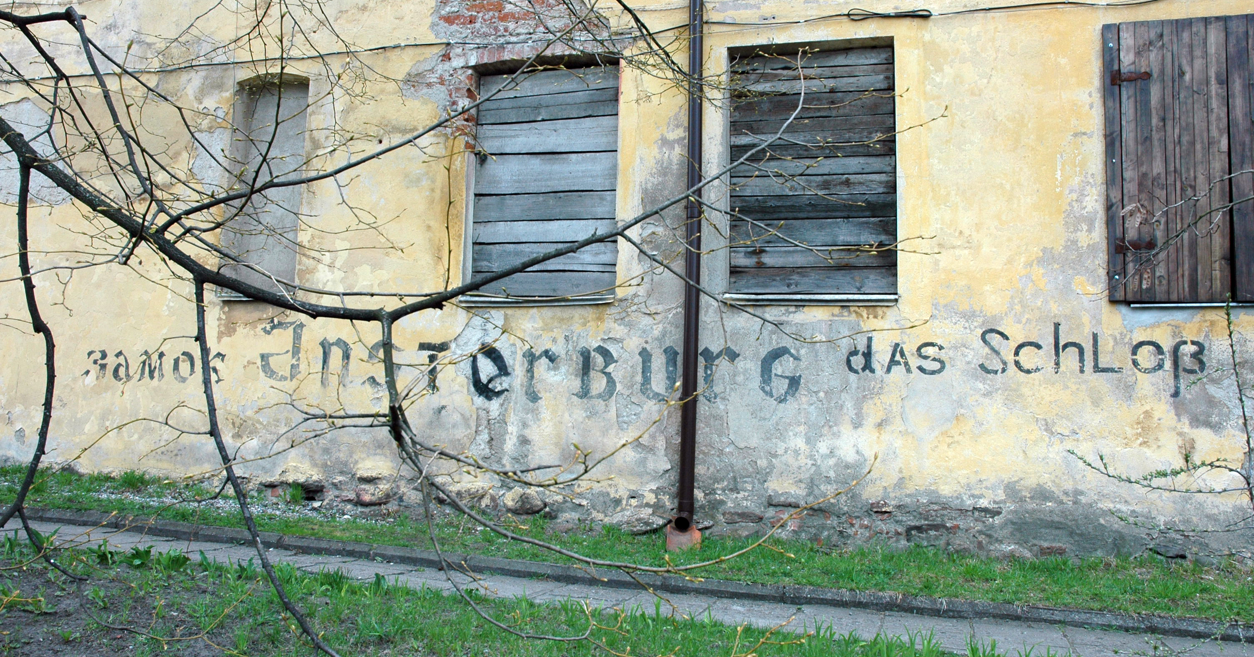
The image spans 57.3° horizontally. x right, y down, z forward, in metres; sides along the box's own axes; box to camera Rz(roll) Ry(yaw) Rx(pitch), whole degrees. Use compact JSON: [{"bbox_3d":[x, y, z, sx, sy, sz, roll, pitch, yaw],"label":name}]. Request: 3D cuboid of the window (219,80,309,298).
[{"bbox_3d":[-2.385,-0.942,7.673,0.565,1.473,0.170,0,-8,13],"label":"window"}]

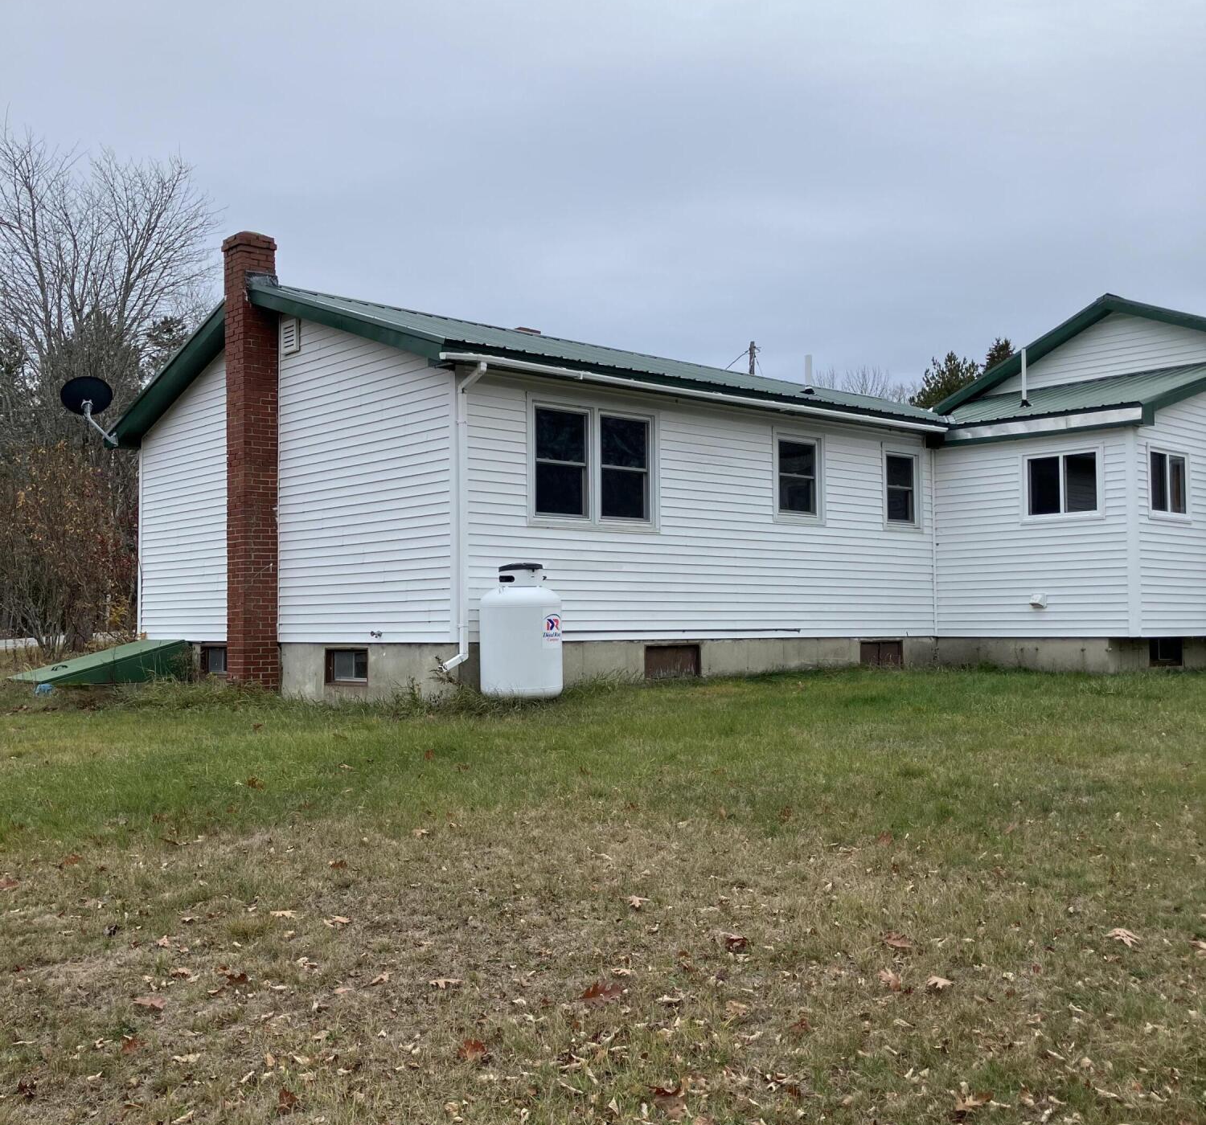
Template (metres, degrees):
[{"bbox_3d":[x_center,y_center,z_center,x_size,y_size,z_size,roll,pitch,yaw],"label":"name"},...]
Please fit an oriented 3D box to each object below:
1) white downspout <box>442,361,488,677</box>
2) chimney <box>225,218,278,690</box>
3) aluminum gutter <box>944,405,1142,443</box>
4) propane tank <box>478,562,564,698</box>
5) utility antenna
[{"bbox_3d":[-1.251,-0.416,11.936,0.290,2.840,0.440,2,-4,-41],"label":"white downspout"},{"bbox_3d":[-4.000,-1.122,14.859,0.450,5.170,0.440,2,-4,-42],"label":"chimney"},{"bbox_3d":[5.259,-1.644,15.719,0.100,0.140,2.570,2,-4,-42],"label":"aluminum gutter"},{"bbox_3d":[-0.749,0.640,11.970,0.760,1.258,0.760,0,-3,0],"label":"propane tank"},{"bbox_3d":[-6.913,-2.045,17.500,0.760,0.950,0.620,1,-3,-22],"label":"utility antenna"}]

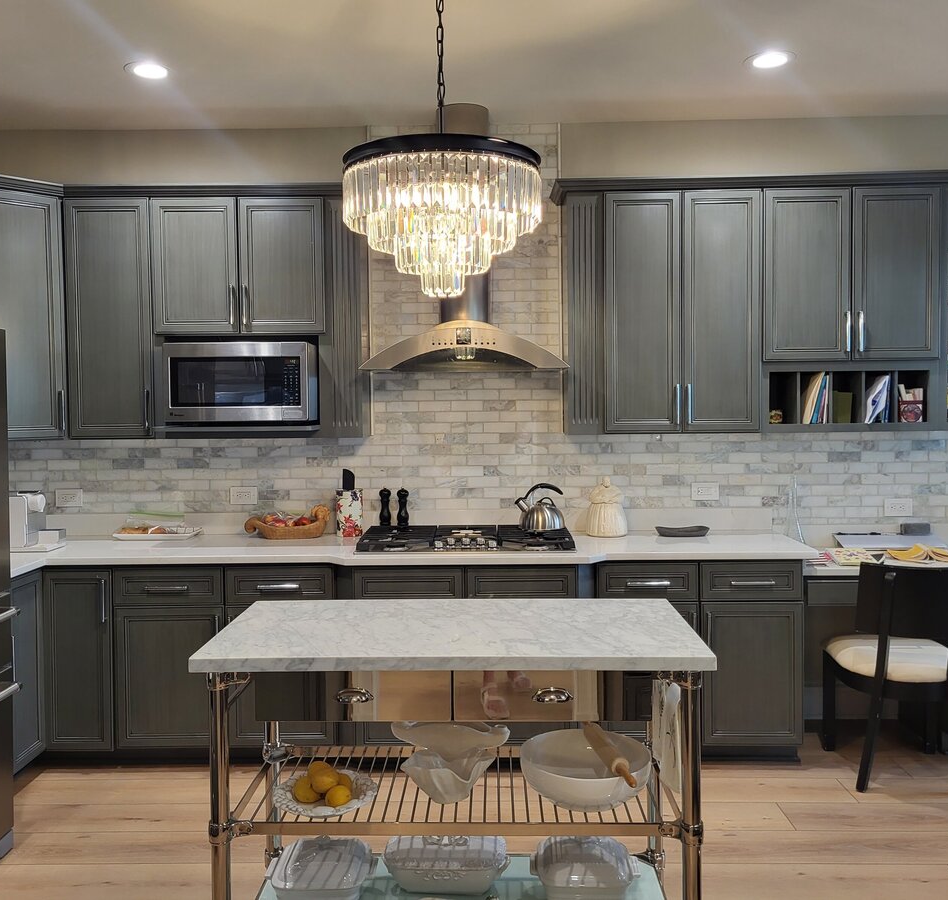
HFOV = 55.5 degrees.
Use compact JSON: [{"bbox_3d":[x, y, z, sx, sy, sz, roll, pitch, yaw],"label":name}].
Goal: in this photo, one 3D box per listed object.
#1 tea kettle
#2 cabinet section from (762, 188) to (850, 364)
[{"bbox_3d":[0.302,0.259,4.112,0.230,0.217,0.210,-1,3,0],"label":"tea kettle"},{"bbox_3d":[1.441,-0.760,4.054,0.372,0.739,0.330,-1,2,1],"label":"cabinet section"}]

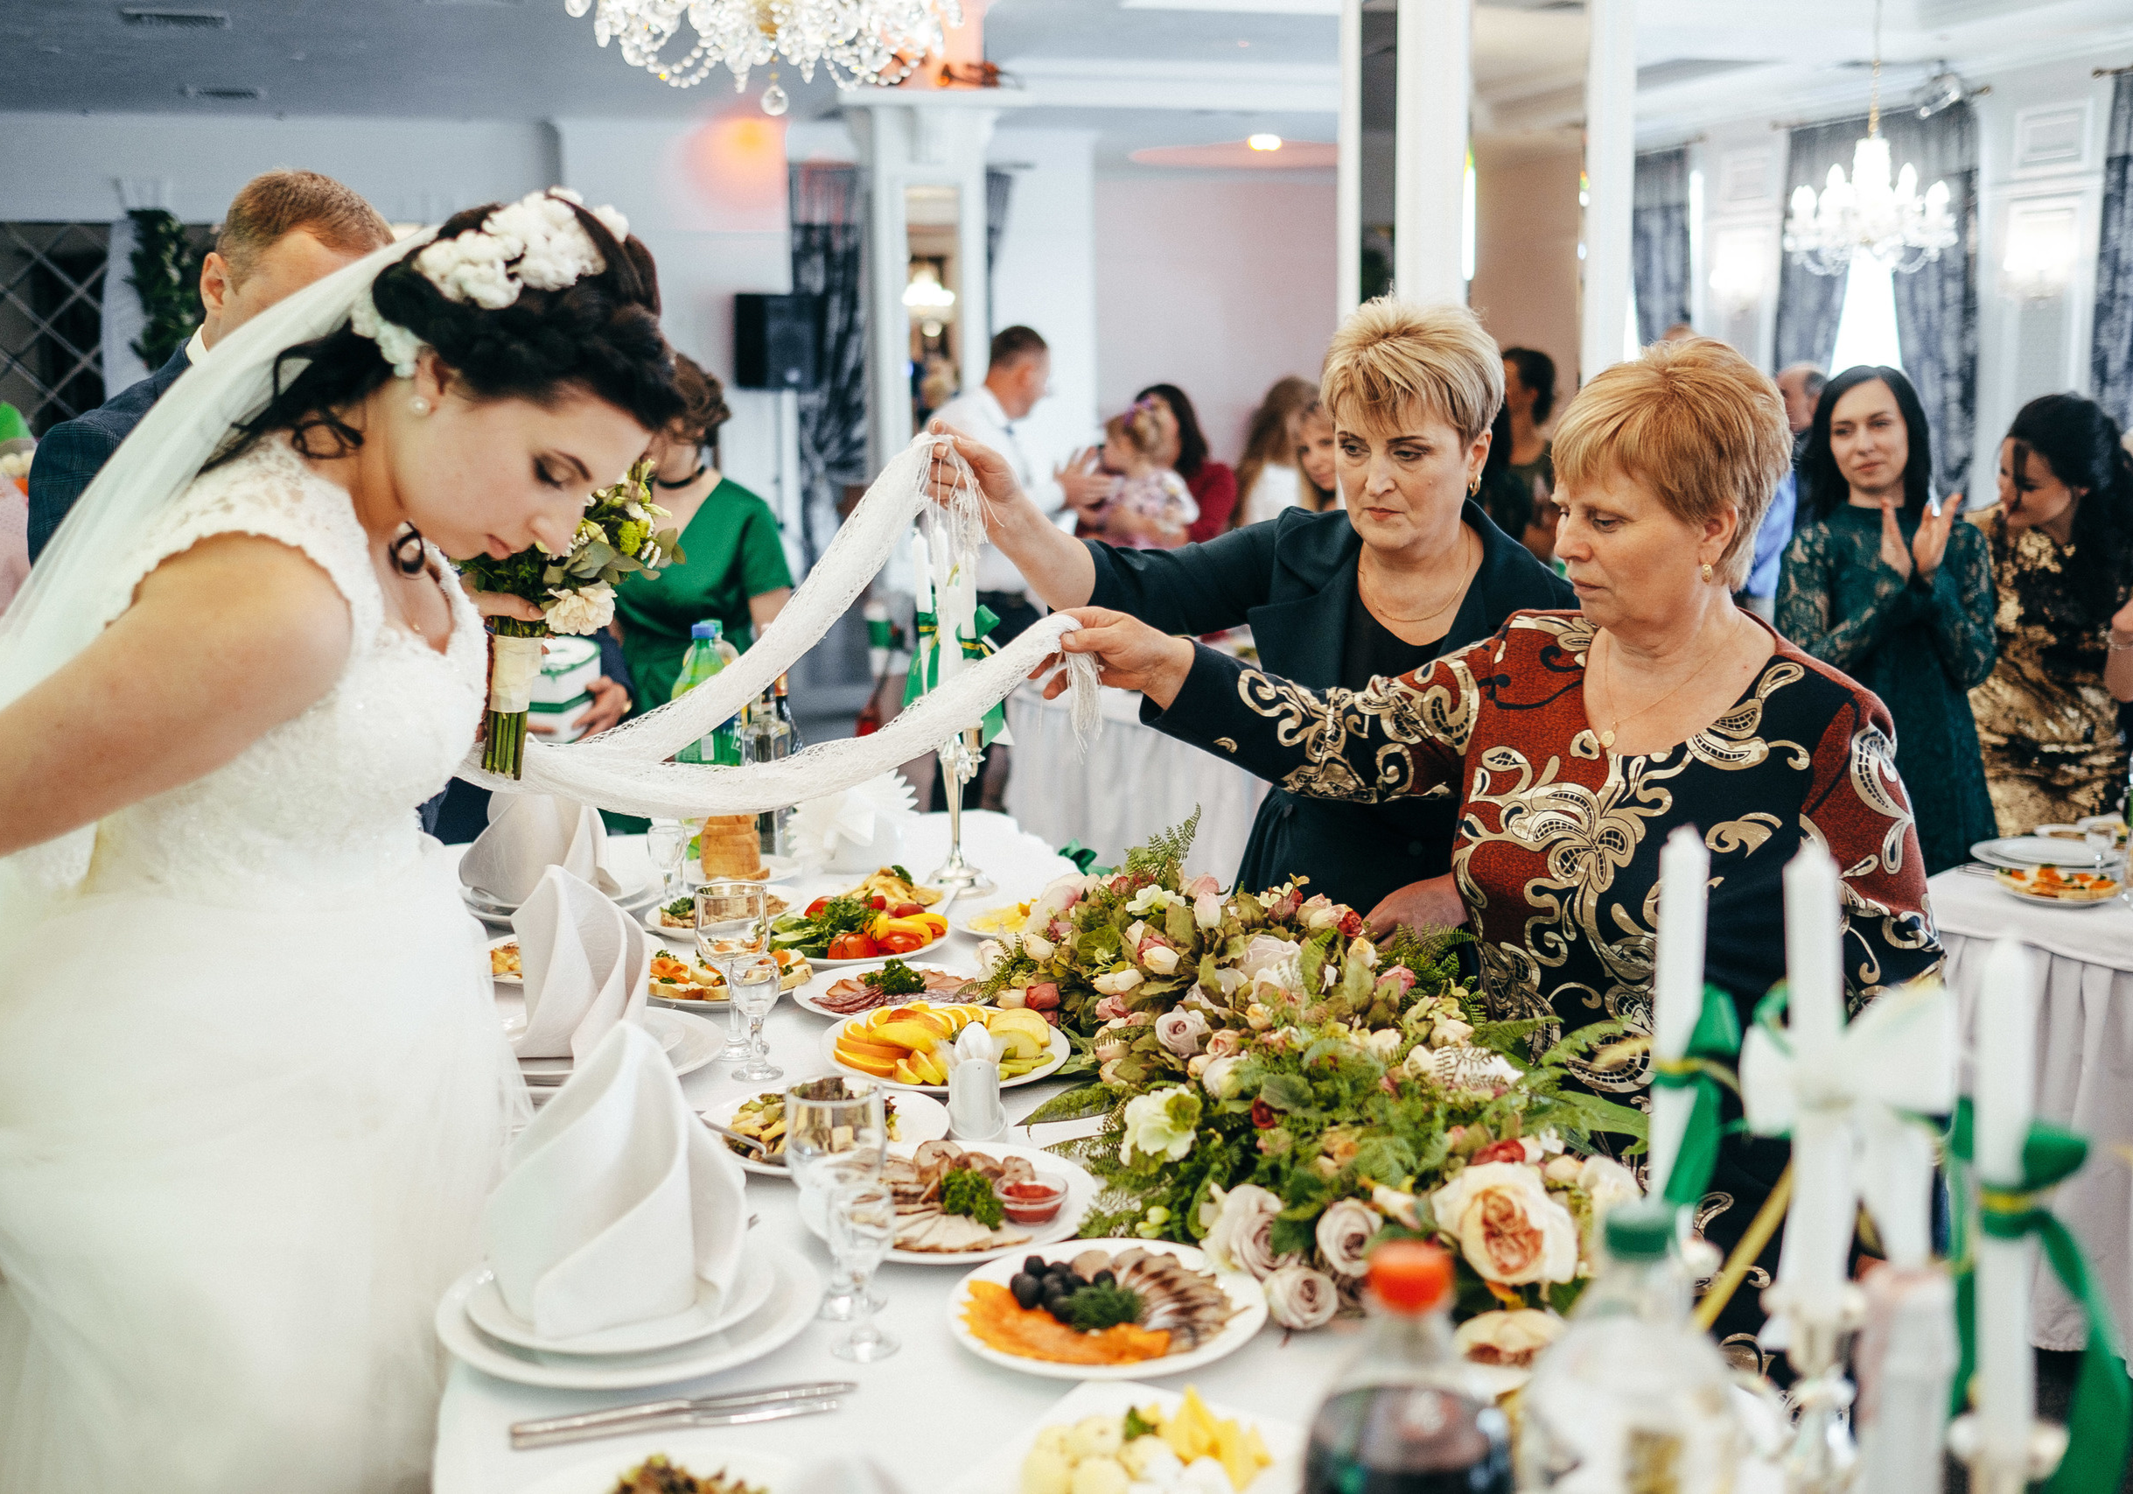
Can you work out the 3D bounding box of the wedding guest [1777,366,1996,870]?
[{"bbox_3d":[1.542,0.105,4.207,0.440,1.660,0.330,3,11,19],"label":"wedding guest"}]

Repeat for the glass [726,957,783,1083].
[{"bbox_3d":[-0.323,0.282,2.256,0.052,0.117,0.052,-1,11,0],"label":"glass"}]

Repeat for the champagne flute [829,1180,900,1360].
[{"bbox_3d":[-0.148,0.386,1.597,0.054,0.118,0.054,-1,10,0],"label":"champagne flute"}]

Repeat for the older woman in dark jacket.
[{"bbox_3d":[0.234,0.356,2.198,0.520,1.580,0.720,7,13,37],"label":"older woman in dark jacket"}]

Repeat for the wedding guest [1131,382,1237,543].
[{"bbox_3d":[0.275,-0.227,6.296,0.470,1.620,0.380,4,11,23],"label":"wedding guest"}]

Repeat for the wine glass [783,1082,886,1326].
[{"bbox_3d":[-0.165,0.329,1.590,0.074,0.165,0.074,0,11,0],"label":"wine glass"}]

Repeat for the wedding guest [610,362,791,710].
[{"bbox_3d":[-0.750,0.012,4.378,0.480,1.570,0.330,4,12,21],"label":"wedding guest"}]

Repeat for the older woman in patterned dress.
[{"bbox_3d":[0.395,0.458,1.900,0.640,1.600,0.540,-8,13,-34],"label":"older woman in patterned dress"}]

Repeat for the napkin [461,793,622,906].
[{"bbox_3d":[-0.710,0.101,2.950,0.190,0.170,0.150,2,11,15],"label":"napkin"}]

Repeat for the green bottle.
[{"bbox_3d":[-0.526,0.000,3.159,0.098,0.336,0.098,-1,11,0],"label":"green bottle"}]

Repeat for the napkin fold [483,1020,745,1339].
[{"bbox_3d":[-0.338,0.310,1.617,0.185,0.215,0.150,-3,10,-11],"label":"napkin fold"}]

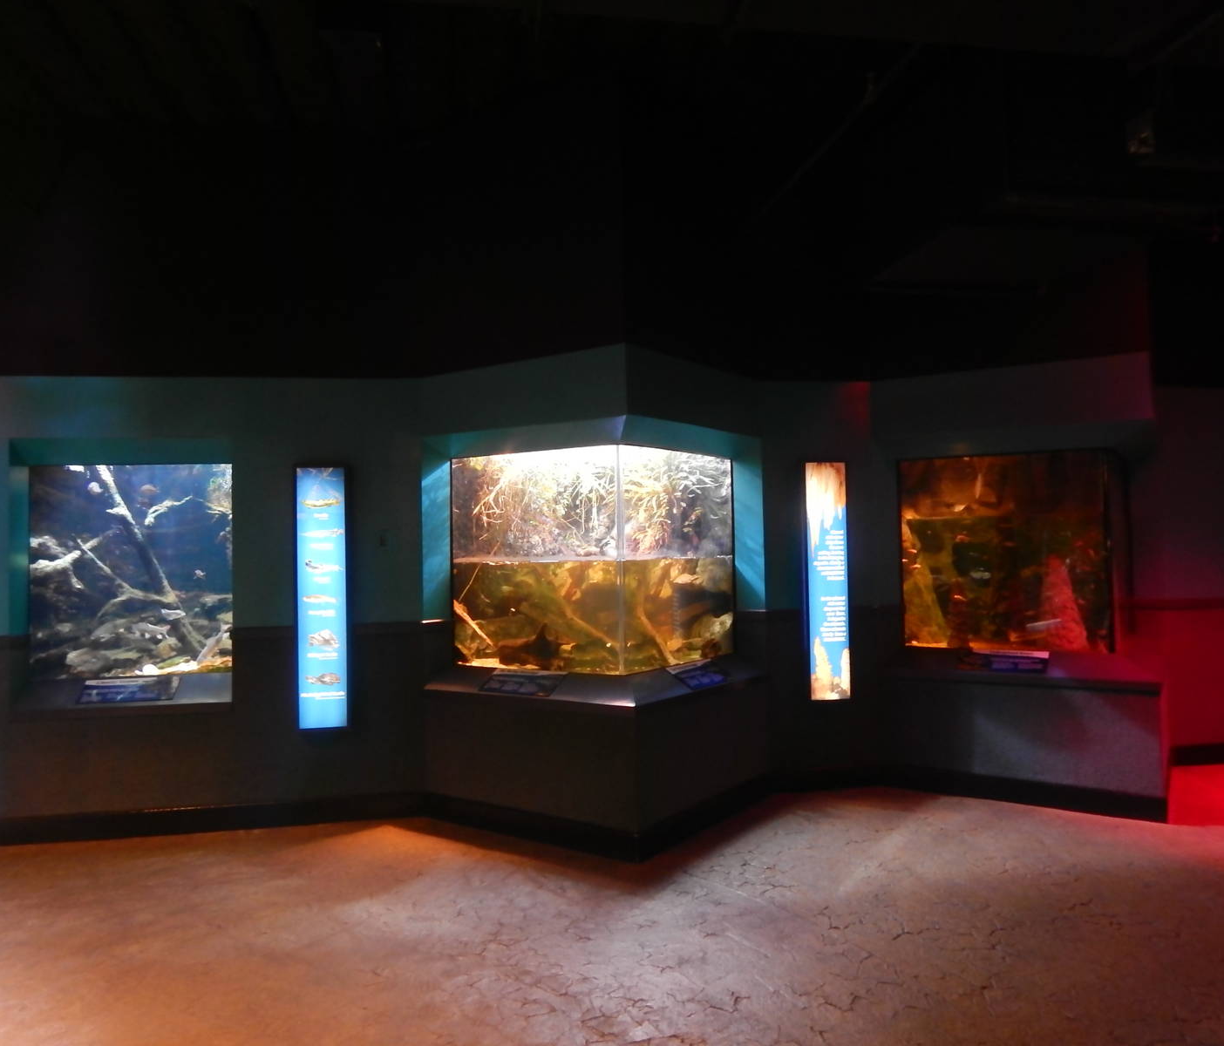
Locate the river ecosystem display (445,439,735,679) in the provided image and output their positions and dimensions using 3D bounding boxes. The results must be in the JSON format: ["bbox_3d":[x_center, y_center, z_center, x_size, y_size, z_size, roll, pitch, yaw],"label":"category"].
[{"bbox_3d":[-0.123,0.232,6.112,1.308,1.298,1.268,-2,-2,35],"label":"river ecosystem display"}]

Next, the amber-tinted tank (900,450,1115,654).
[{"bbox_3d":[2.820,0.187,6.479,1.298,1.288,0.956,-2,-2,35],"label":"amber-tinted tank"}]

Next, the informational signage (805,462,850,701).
[{"bbox_3d":[1.425,0.383,6.171,0.309,1.594,0.081,-1,-1,-10],"label":"informational signage"}]

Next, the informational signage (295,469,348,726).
[{"bbox_3d":[-1.744,0.450,5.606,0.311,1.595,0.081,-1,-1,-10],"label":"informational signage"}]

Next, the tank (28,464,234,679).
[{"bbox_3d":[-2.988,0.299,6.066,1.207,1.298,0.754,-1,-1,-10],"label":"tank"}]

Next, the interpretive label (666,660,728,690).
[{"bbox_3d":[0.534,0.903,5.557,0.208,0.025,0.493,37,20,29],"label":"interpretive label"}]

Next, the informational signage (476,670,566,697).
[{"bbox_3d":[-0.523,0.920,5.386,0.532,0.025,0.199,-2,31,35],"label":"informational signage"}]

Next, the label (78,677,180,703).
[{"bbox_3d":[-2.860,0.984,5.496,0.515,0.025,0.210,-1,32,-10],"label":"label"}]

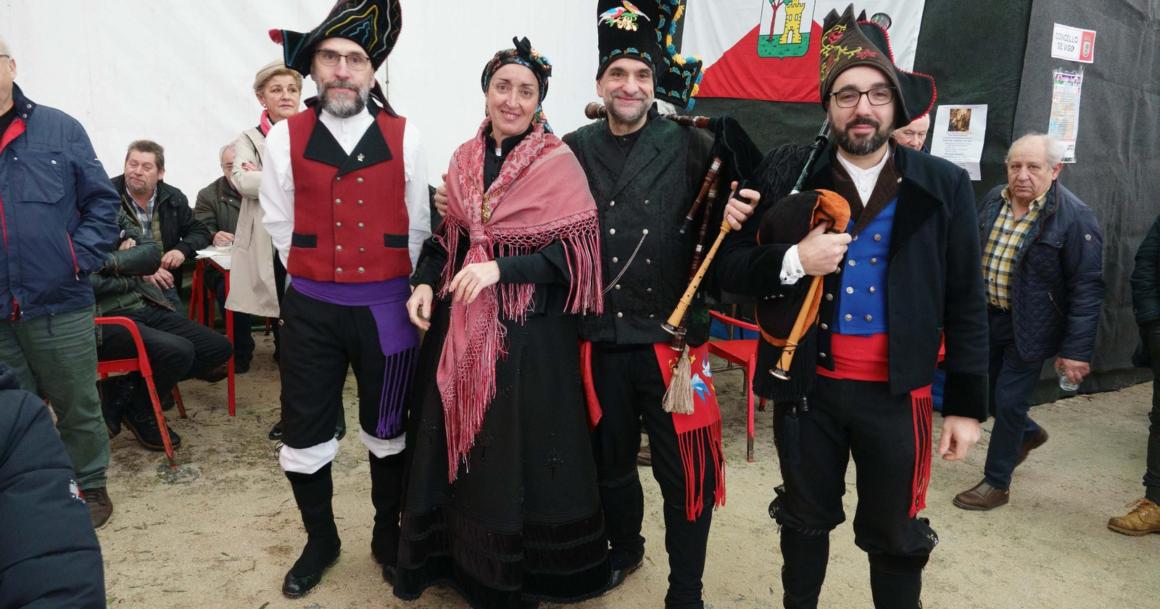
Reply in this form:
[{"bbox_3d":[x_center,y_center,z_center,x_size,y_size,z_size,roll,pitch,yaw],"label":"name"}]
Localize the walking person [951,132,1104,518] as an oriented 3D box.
[{"bbox_3d":[1.890,0.032,3.320,0.680,1.520,0.600,-6,14,-33],"label":"walking person"}]

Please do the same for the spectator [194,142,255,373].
[{"bbox_3d":[-1.984,-0.247,4.653,0.560,1.320,0.750,-2,12,-20],"label":"spectator"}]

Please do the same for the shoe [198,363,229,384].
[{"bbox_3d":[-2.018,0.384,4.294,0.110,0.110,0.280,-1,13,-8],"label":"shoe"}]

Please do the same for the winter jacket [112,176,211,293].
[{"bbox_3d":[-2.251,-0.346,4.085,0.600,0.660,0.480,-6,14,-35],"label":"winter jacket"}]

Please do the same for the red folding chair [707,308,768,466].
[{"bbox_3d":[0.860,0.268,3.538,0.530,0.800,0.560,-5,14,-26],"label":"red folding chair"}]

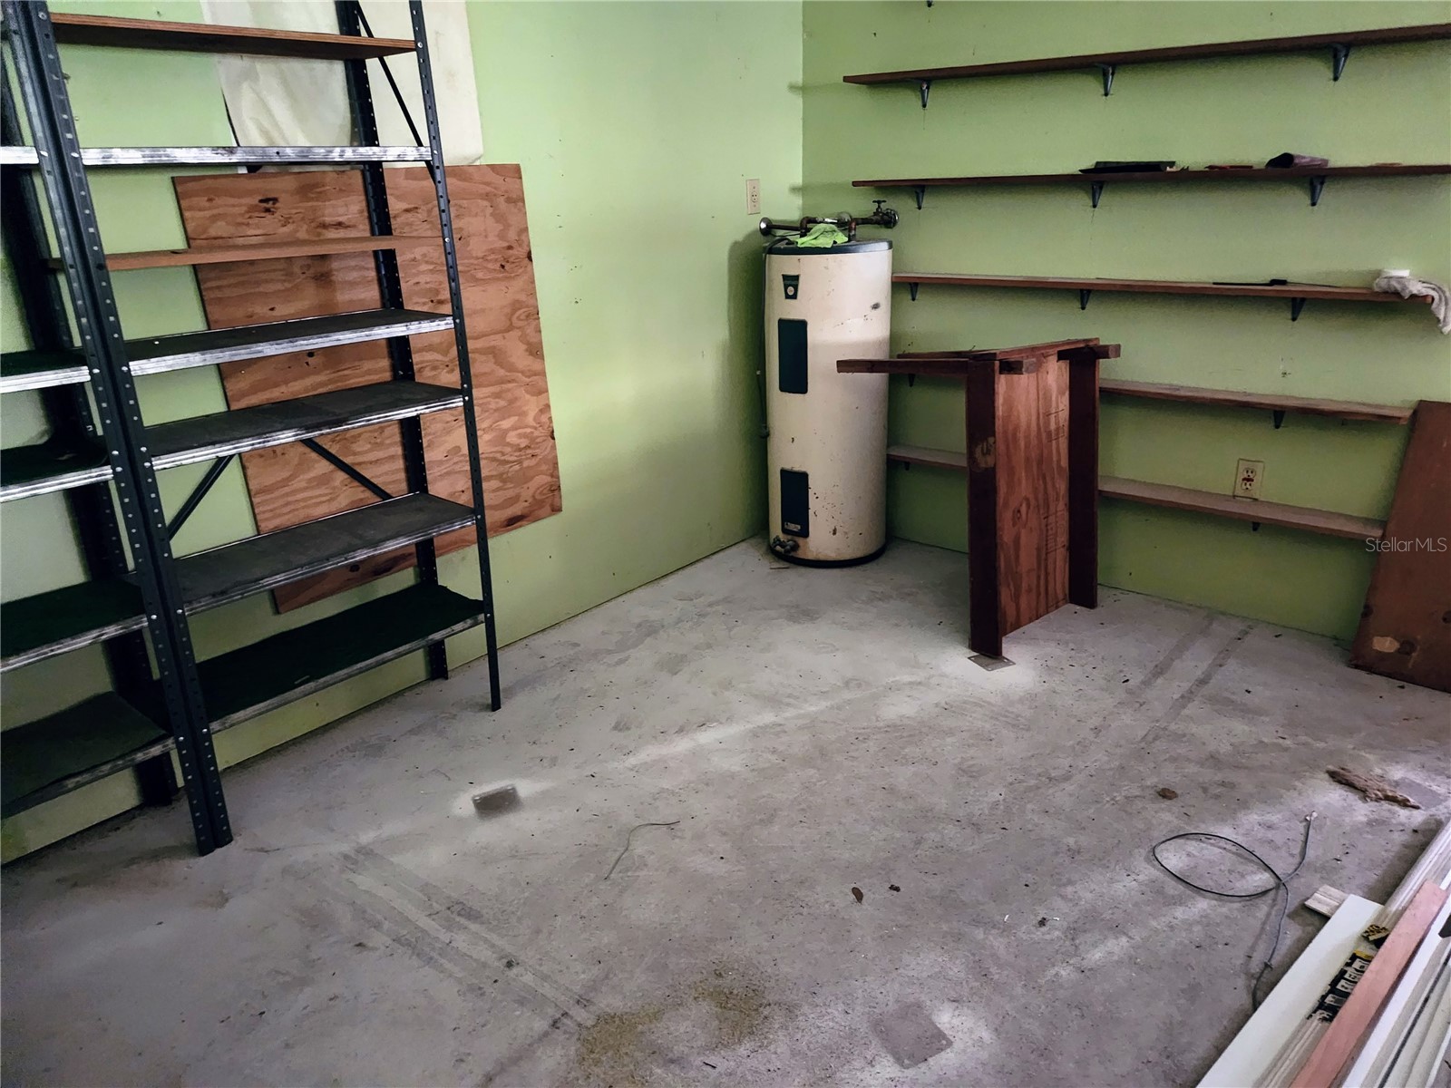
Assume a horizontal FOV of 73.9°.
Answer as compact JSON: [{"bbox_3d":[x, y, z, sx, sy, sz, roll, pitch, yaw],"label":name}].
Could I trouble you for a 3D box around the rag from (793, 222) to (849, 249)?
[{"bbox_3d":[0.332,-1.056,3.302,0.175,0.080,0.190,1,20,6],"label":"rag"}]

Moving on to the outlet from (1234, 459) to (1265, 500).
[{"bbox_3d":[1.613,-0.199,2.970,0.071,0.117,0.012,15,25,37],"label":"outlet"}]

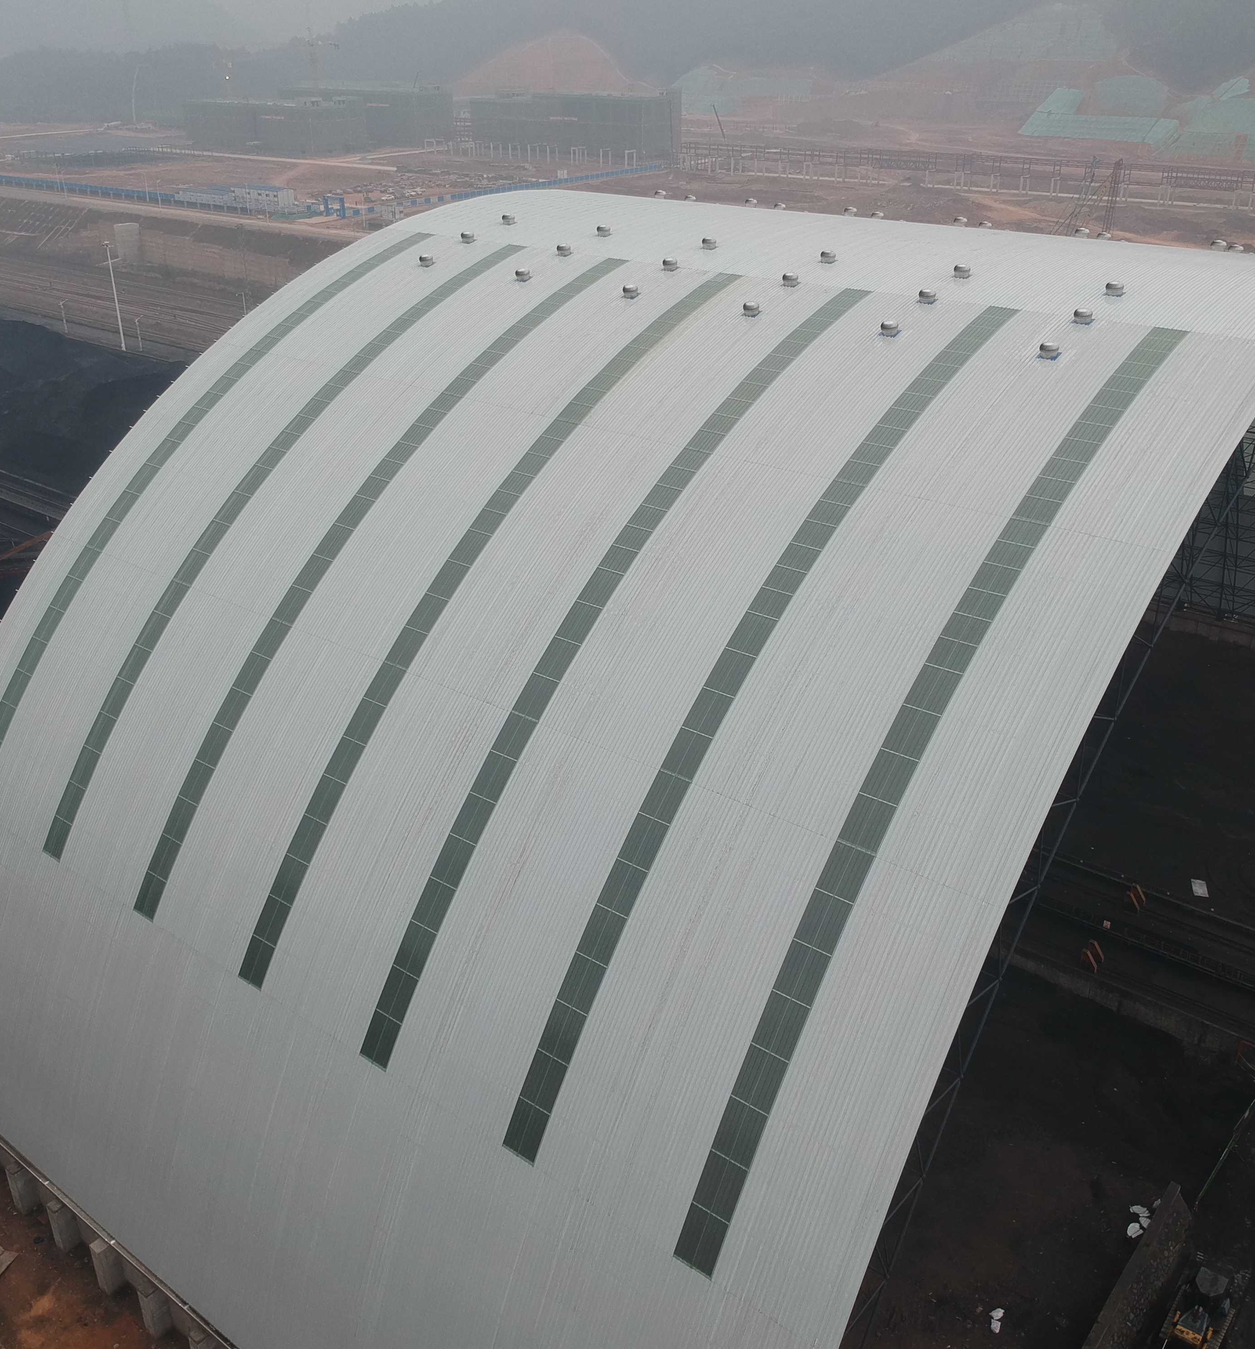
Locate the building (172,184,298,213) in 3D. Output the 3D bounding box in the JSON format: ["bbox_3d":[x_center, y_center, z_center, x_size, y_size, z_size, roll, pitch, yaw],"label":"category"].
[{"bbox_3d":[-140.893,-172.546,465.050,54.000,6.600,9.000,16,31,29],"label":"building"}]

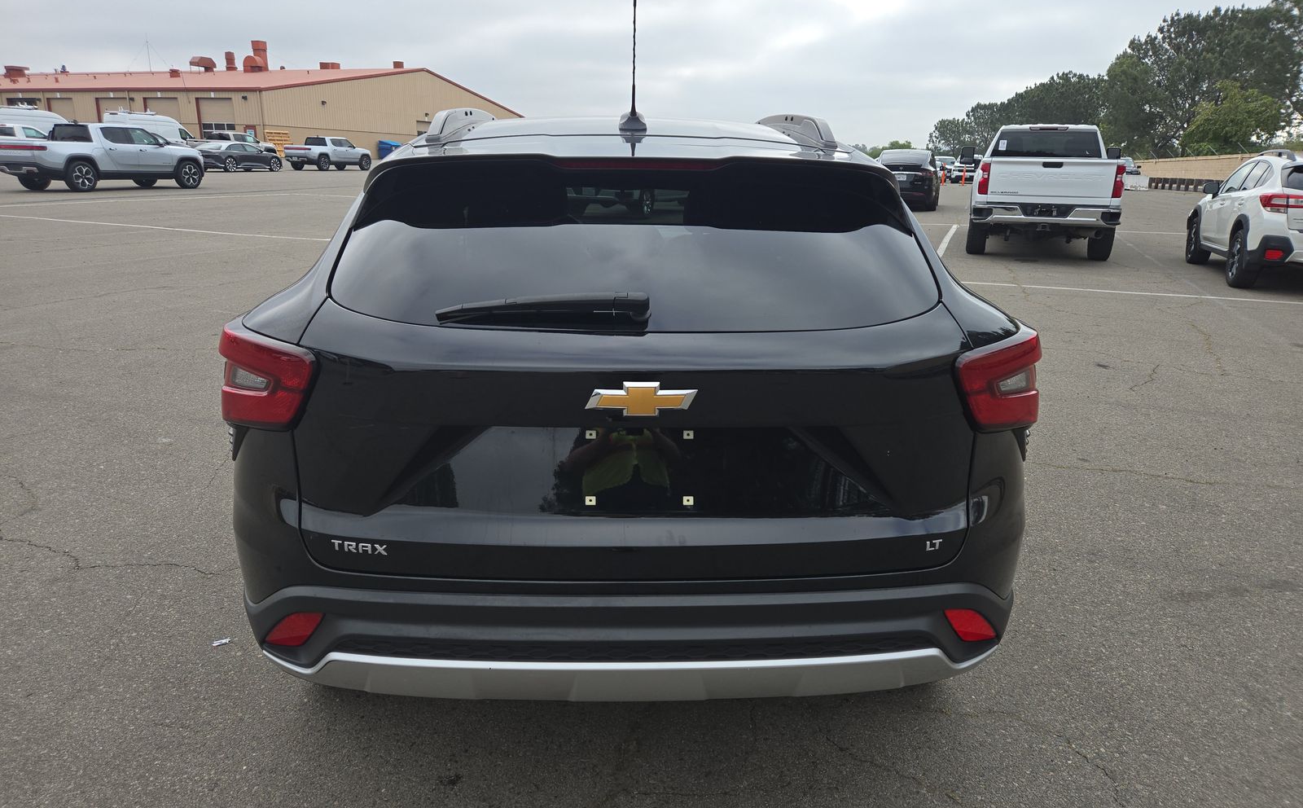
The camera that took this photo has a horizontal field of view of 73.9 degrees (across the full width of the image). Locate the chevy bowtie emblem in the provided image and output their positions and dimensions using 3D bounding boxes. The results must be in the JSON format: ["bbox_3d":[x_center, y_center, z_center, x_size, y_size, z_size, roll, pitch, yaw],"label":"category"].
[{"bbox_3d":[-0.017,-0.009,1.540,0.198,0.066,0.020,0,16,-2],"label":"chevy bowtie emblem"}]

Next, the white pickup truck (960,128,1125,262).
[{"bbox_3d":[6.620,-3.745,14.788,2.150,2.020,6.300,7,17,20],"label":"white pickup truck"}]

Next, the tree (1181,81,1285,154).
[{"bbox_3d":[46.563,-21.768,69.295,8.180,7.710,8.180,1,16,0],"label":"tree"}]

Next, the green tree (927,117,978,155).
[{"bbox_3d":[54.813,-47.599,157.763,9.210,8.430,9.210,1,16,0],"label":"green tree"}]

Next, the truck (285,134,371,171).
[{"bbox_3d":[-19.216,-14.770,51.410,2.080,1.920,5.500,8,18,23],"label":"truck"}]

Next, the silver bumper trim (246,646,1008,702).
[{"bbox_3d":[-0.028,0.502,1.702,1.500,0.108,0.170,0,16,-2],"label":"silver bumper trim"}]

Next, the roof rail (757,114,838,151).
[{"bbox_3d":[0.428,-0.903,2.879,0.085,0.120,1.650,0,16,-2],"label":"roof rail"}]

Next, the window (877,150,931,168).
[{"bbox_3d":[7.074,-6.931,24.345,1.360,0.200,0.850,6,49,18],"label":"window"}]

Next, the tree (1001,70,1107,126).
[{"bbox_3d":[49.338,-34.425,105.964,12.140,11.720,12.140,1,16,0],"label":"tree"}]

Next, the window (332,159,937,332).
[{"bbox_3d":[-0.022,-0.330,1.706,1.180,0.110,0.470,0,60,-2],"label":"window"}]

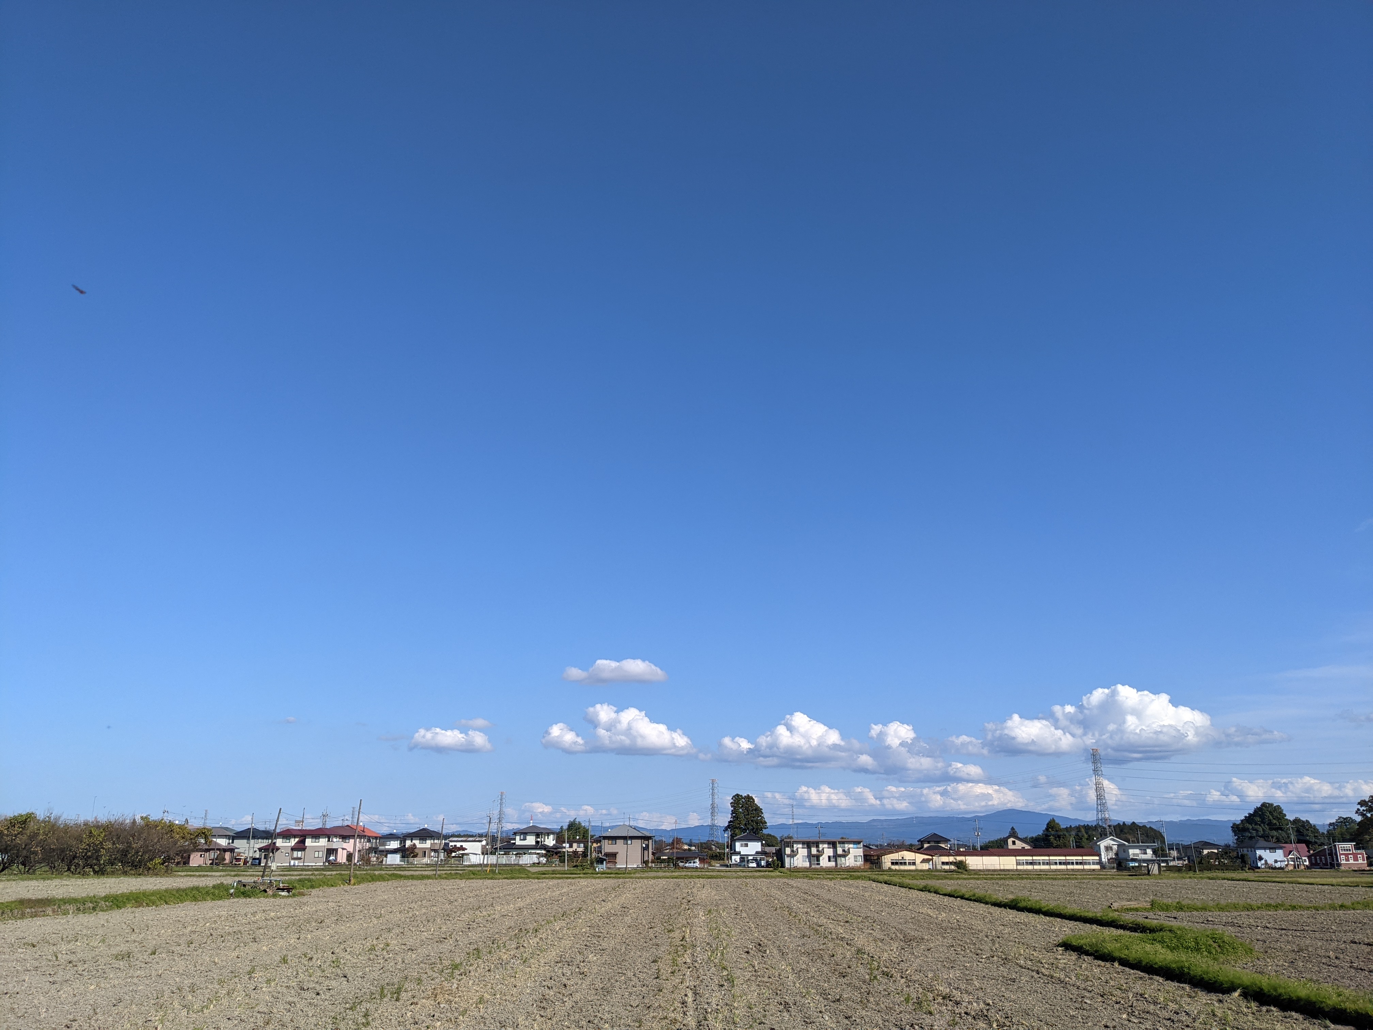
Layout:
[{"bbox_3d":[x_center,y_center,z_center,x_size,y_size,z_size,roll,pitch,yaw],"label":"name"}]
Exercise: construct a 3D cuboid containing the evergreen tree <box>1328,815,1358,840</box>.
[{"bbox_3d":[194.730,96.070,315.750,9.200,14.180,9.000,-10,-21,29],"label":"evergreen tree"}]

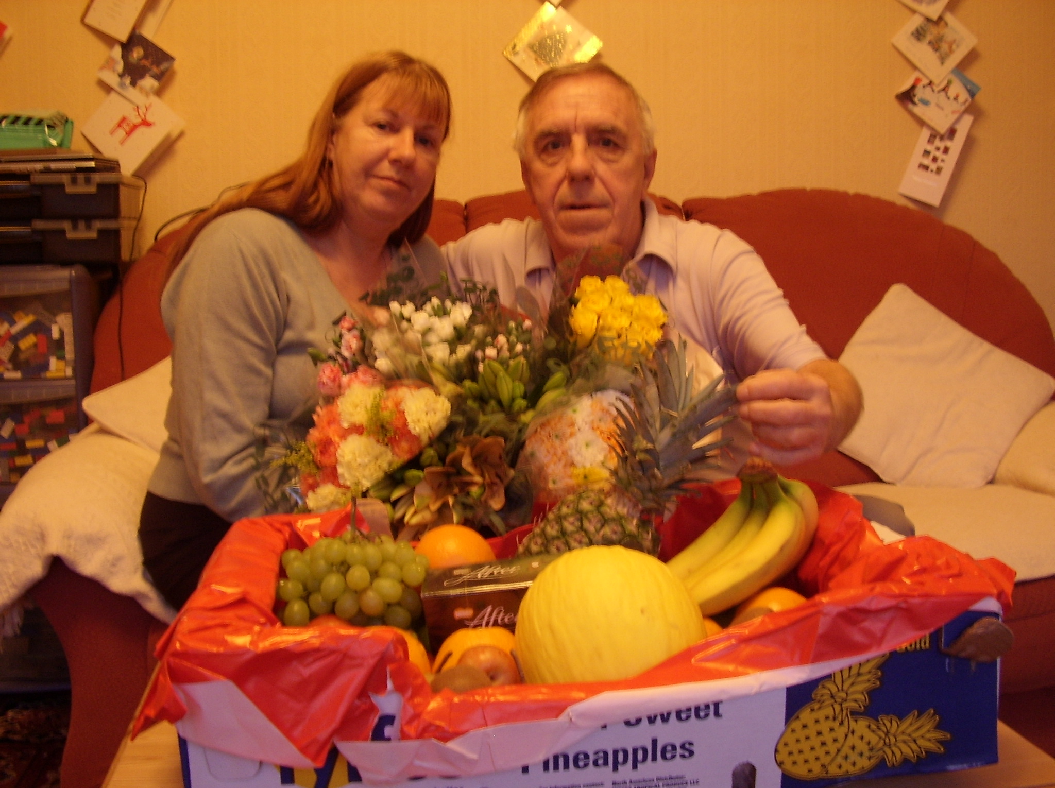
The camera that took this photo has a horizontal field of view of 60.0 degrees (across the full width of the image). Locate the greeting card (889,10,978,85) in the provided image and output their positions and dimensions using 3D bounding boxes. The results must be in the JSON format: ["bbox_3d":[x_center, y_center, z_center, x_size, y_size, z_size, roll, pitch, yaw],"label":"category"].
[{"bbox_3d":[0.905,-0.784,2.030,0.139,0.133,0.020,42,1,-7],"label":"greeting card"}]

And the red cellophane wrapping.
[{"bbox_3d":[0.042,0.199,0.852,0.640,0.150,0.430,-2,6,-10],"label":"red cellophane wrapping"}]

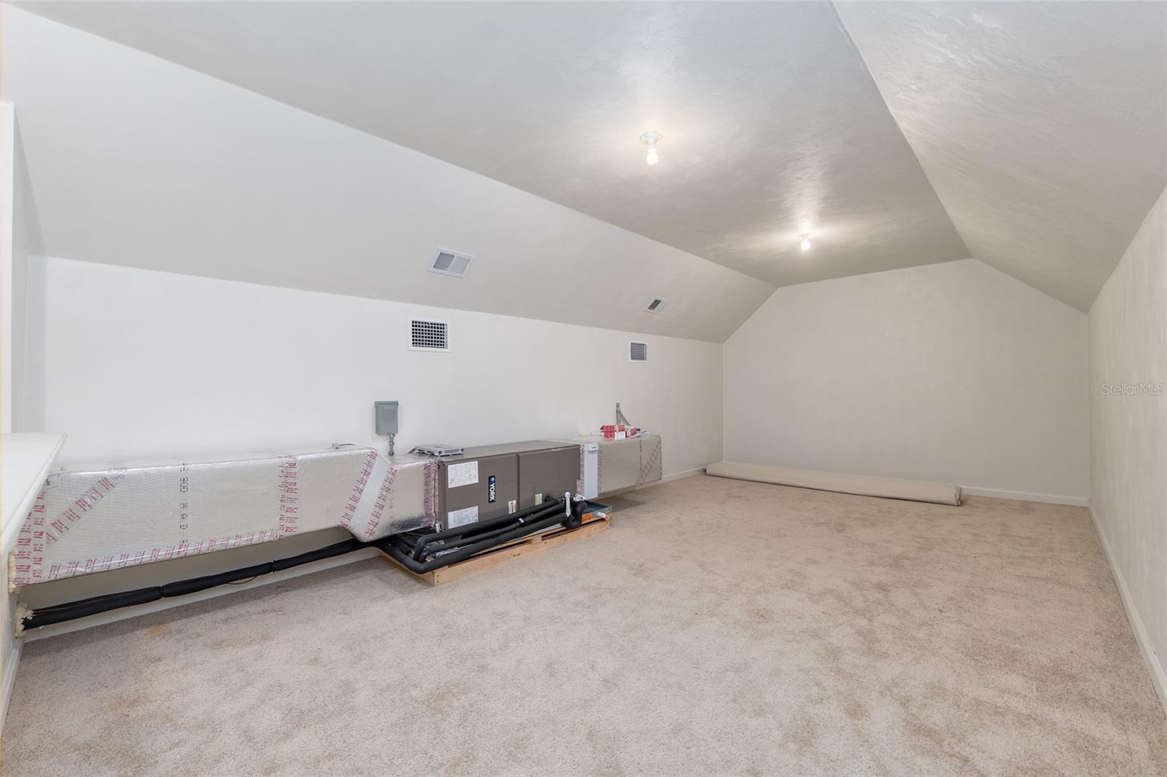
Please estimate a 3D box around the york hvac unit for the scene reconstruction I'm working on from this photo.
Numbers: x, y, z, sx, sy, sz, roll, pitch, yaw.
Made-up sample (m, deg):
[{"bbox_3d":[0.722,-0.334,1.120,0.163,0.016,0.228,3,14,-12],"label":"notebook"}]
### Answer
[{"bbox_3d":[-0.638,0.696,3.514,1.204,0.454,0.515,0,0,-45],"label":"york hvac unit"}]

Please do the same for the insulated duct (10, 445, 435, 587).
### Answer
[{"bbox_3d":[-1.749,0.630,2.515,1.767,0.559,0.491,0,0,-45],"label":"insulated duct"}]

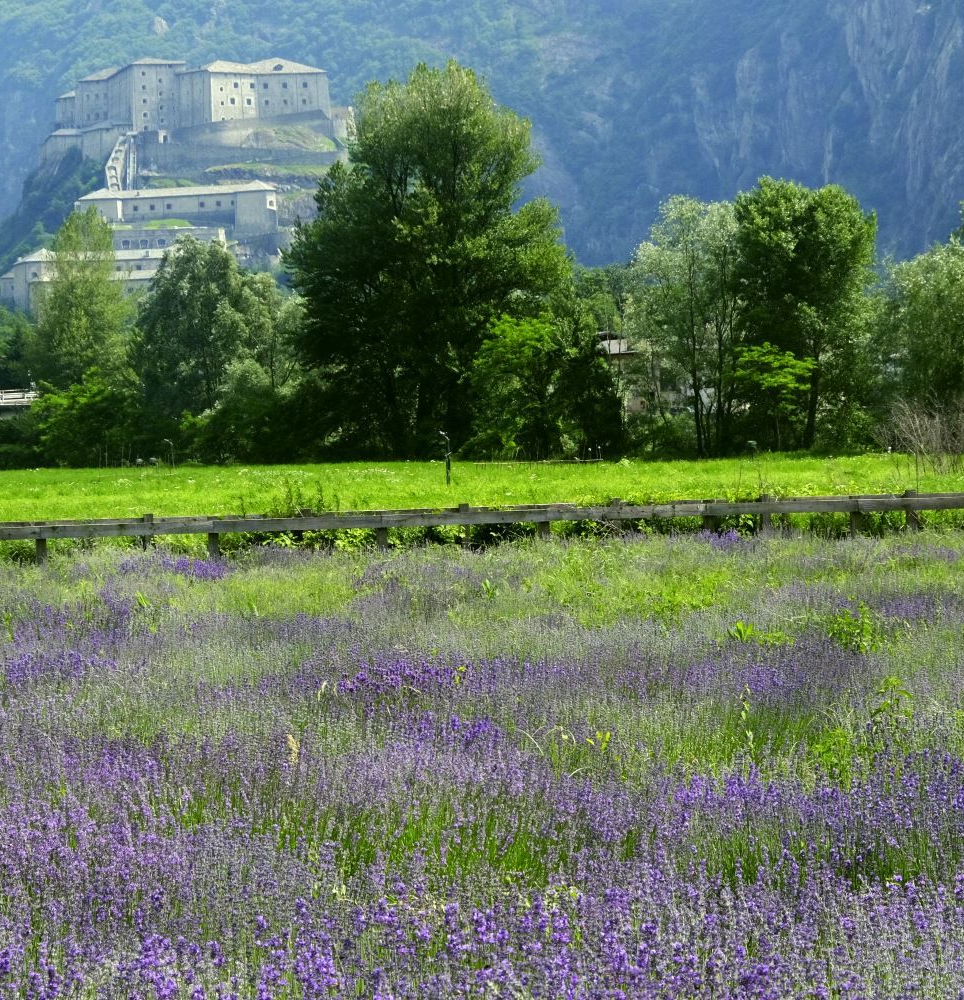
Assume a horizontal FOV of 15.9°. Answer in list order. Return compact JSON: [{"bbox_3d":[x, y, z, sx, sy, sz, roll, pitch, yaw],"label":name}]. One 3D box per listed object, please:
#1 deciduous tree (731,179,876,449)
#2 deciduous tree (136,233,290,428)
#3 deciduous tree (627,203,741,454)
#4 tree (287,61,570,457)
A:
[{"bbox_3d":[13.624,-7.824,147.000,6.277,11.662,5.963,-1,1,0],"label":"deciduous tree"},{"bbox_3d":[-11.532,-6.379,147.000,6.576,9.568,6.247,-1,1,0],"label":"deciduous tree"},{"bbox_3d":[8.643,-7.301,147.000,4.882,11.113,4.638,-1,1,0],"label":"deciduous tree"},{"bbox_3d":[-2.242,-10.117,147.000,12.105,17.044,11.500,-1,1,0],"label":"tree"}]

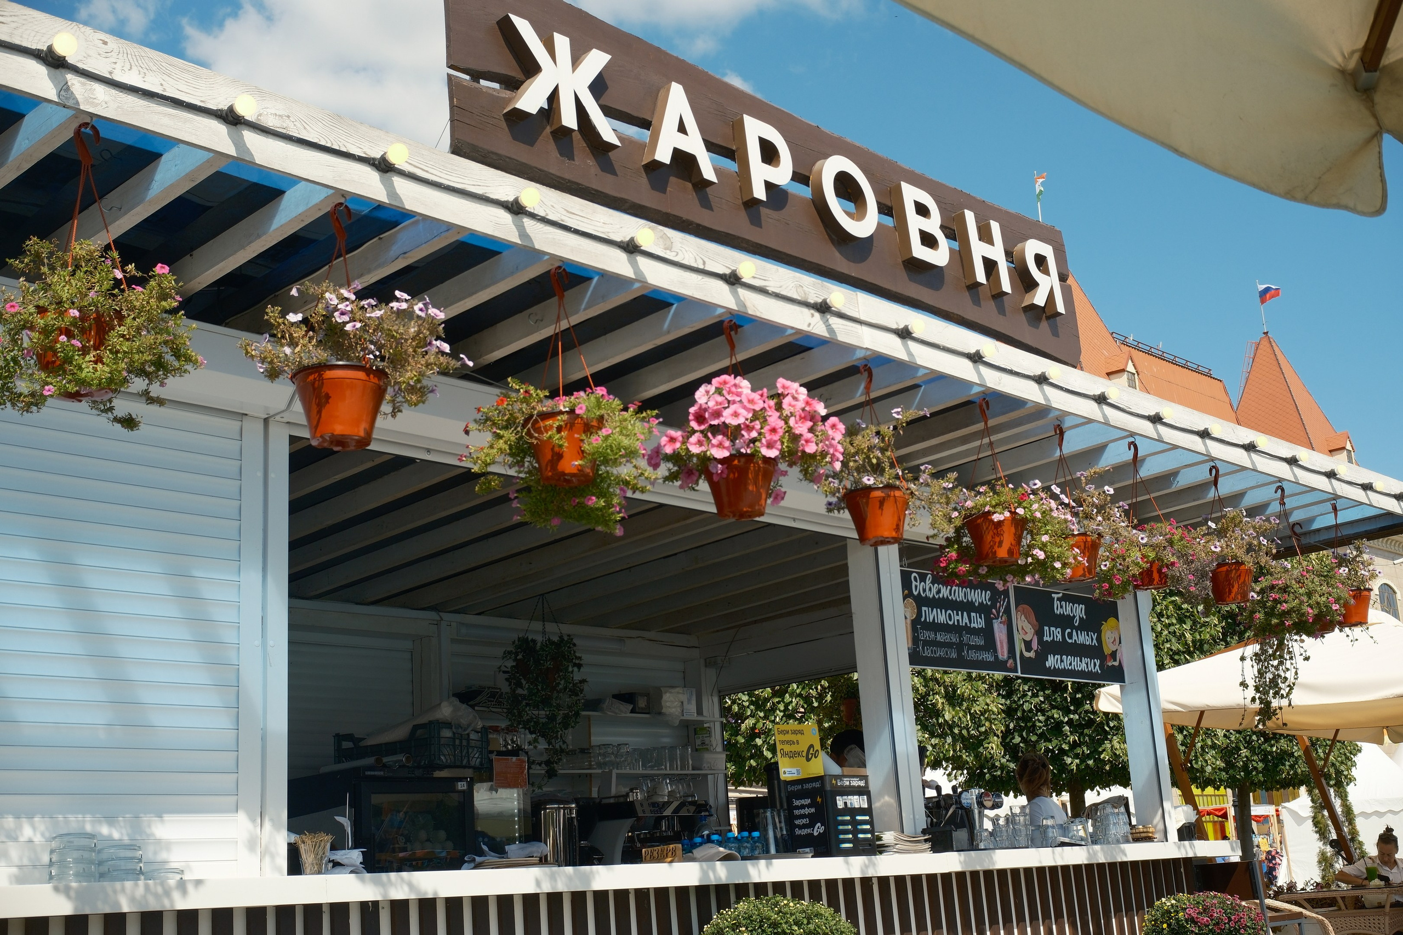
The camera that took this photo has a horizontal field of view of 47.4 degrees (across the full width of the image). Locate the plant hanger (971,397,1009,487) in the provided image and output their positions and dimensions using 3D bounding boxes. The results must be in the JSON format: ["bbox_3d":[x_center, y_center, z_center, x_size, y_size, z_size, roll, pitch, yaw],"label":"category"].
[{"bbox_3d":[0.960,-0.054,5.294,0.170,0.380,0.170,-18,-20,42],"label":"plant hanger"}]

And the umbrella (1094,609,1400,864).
[{"bbox_3d":[4.805,2.377,11.382,2.950,2.800,3.150,12,-22,-44],"label":"umbrella"}]

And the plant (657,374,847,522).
[{"bbox_3d":[0.129,-0.055,4.439,0.520,0.400,0.480,-4,-16,0],"label":"plant"}]

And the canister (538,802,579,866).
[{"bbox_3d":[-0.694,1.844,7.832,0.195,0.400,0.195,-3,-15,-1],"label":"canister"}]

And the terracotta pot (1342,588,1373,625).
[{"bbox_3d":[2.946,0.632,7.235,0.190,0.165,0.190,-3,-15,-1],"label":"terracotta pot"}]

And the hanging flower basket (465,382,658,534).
[{"bbox_3d":[-0.348,-0.026,3.975,0.480,0.387,0.430,-2,-15,-5],"label":"hanging flower basket"}]

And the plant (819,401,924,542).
[{"bbox_3d":[0.524,0.022,4.881,0.328,0.439,0.310,-5,-15,6],"label":"plant"}]

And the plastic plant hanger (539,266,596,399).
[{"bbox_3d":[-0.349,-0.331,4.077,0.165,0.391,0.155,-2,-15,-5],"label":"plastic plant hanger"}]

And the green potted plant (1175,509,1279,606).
[{"bbox_3d":[2.087,0.359,6.346,0.410,0.380,0.370,-4,-16,0],"label":"green potted plant"}]

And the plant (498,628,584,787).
[{"bbox_3d":[-0.815,1.246,8.280,0.437,0.788,0.400,-2,-15,-6],"label":"plant"}]

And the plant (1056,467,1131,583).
[{"bbox_3d":[1.384,0.210,5.724,0.300,0.410,0.290,-4,-16,0],"label":"plant"}]

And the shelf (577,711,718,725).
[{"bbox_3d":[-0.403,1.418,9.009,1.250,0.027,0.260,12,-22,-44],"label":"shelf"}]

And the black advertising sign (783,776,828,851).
[{"bbox_3d":[0.365,1.210,5.497,0.025,0.260,0.210,7,-18,-34],"label":"black advertising sign"}]

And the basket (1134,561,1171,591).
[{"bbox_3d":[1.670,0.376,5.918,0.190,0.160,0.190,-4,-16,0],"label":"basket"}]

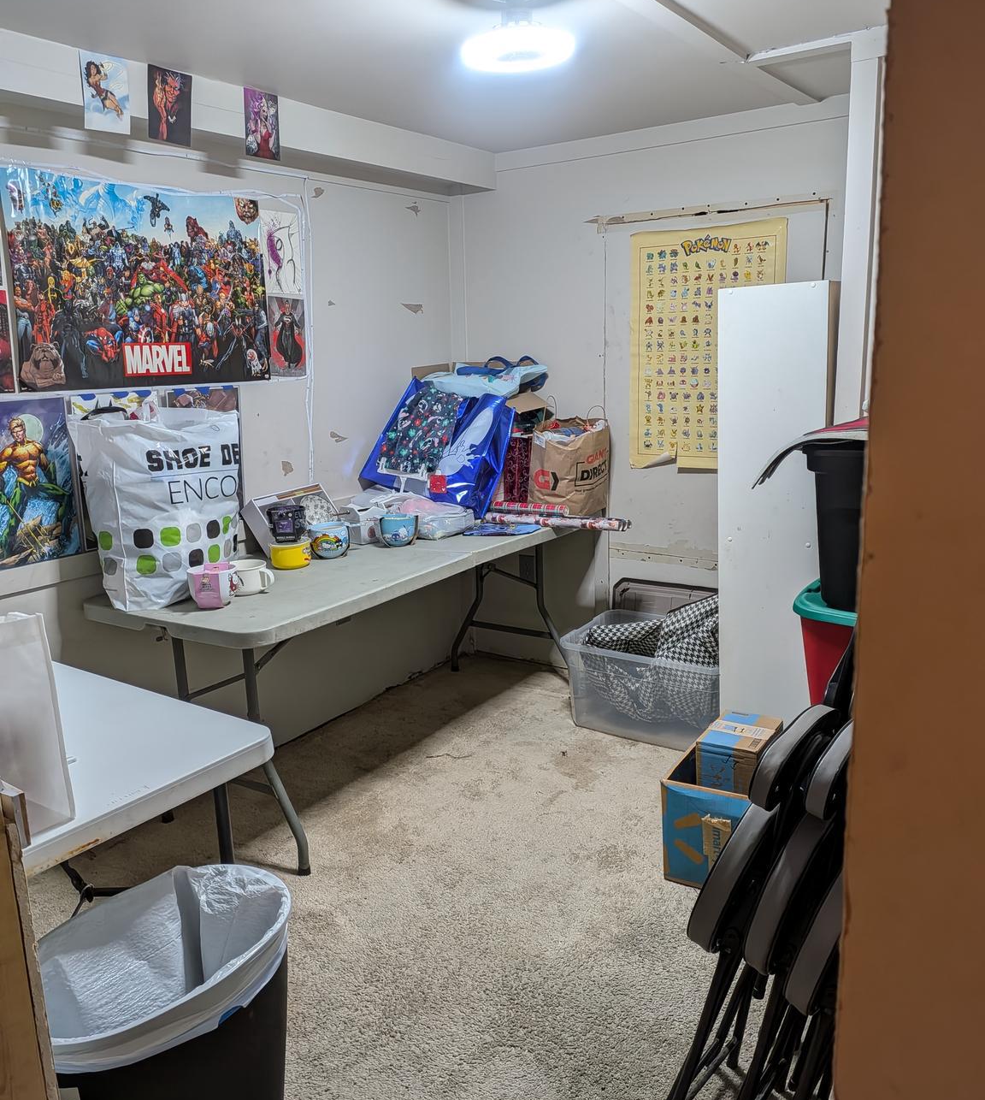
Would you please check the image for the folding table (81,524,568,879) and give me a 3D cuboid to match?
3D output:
[{"bbox_3d":[-0.359,0.348,3.221,0.735,0.735,1.824,6,16,33],"label":"folding table"}]

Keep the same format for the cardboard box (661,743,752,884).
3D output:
[{"bbox_3d":[0.677,0.711,2.462,0.293,0.283,0.384,7,15,34],"label":"cardboard box"}]

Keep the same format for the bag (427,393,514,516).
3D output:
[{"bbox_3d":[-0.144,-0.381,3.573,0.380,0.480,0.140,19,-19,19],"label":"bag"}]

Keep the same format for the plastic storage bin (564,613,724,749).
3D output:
[{"bbox_3d":[0.655,0.479,3.370,0.660,0.320,0.465,6,16,33],"label":"plastic storage bin"}]

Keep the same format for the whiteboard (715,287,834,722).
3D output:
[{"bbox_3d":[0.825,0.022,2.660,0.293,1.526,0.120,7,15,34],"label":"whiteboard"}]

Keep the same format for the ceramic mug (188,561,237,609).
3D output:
[{"bbox_3d":[-0.771,0.100,2.528,0.135,0.100,0.140,-7,14,-19],"label":"ceramic mug"}]

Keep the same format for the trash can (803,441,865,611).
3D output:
[{"bbox_3d":[1.045,-0.060,2.078,0.560,0.373,0.410,7,15,34],"label":"trash can"}]

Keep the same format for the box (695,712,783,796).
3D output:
[{"bbox_3d":[0.668,0.586,2.460,0.157,0.200,0.234,7,15,34],"label":"box"}]

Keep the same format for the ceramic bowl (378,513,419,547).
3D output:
[{"bbox_3d":[-0.322,-0.066,3.107,0.130,0.097,0.130,-2,13,0],"label":"ceramic bowl"}]

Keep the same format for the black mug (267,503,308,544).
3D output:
[{"bbox_3d":[-0.649,-0.083,2.861,0.125,0.102,0.135,-5,13,-13],"label":"black mug"}]

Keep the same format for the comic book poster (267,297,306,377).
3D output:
[{"bbox_3d":[-0.710,-0.739,3.161,0.010,0.261,0.166,7,15,34],"label":"comic book poster"}]

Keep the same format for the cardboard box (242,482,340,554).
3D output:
[{"bbox_3d":[-0.692,-0.099,3.157,0.080,0.181,0.290,-27,-4,36],"label":"cardboard box"}]

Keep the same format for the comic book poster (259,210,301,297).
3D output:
[{"bbox_3d":[-0.718,-1.012,3.104,0.010,0.266,0.166,7,15,34],"label":"comic book poster"}]

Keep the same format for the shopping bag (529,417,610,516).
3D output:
[{"bbox_3d":[0.296,-0.338,3.560,0.290,0.400,0.175,-15,18,-43],"label":"shopping bag"}]

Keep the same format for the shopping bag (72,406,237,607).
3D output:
[{"bbox_3d":[-0.935,-0.134,2.627,0.370,0.525,0.210,-14,17,-40],"label":"shopping bag"}]

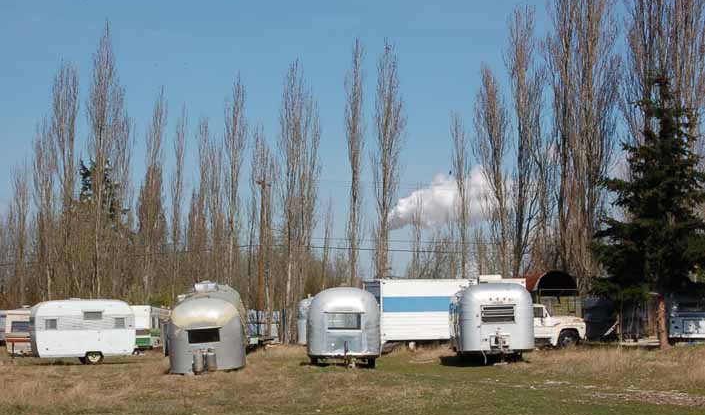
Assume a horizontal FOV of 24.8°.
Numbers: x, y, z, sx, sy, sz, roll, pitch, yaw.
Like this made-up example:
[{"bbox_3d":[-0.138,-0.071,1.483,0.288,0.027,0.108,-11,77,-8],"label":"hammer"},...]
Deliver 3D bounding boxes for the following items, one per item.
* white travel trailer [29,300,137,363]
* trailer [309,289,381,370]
[{"bbox_3d":[-9.632,4.428,57.532,3.600,2.300,2.050,1,-4,-17],"label":"white travel trailer"},{"bbox_3d":[-0.321,3.800,51.060,2.250,2.450,5.600,0,-4,-2],"label":"trailer"}]

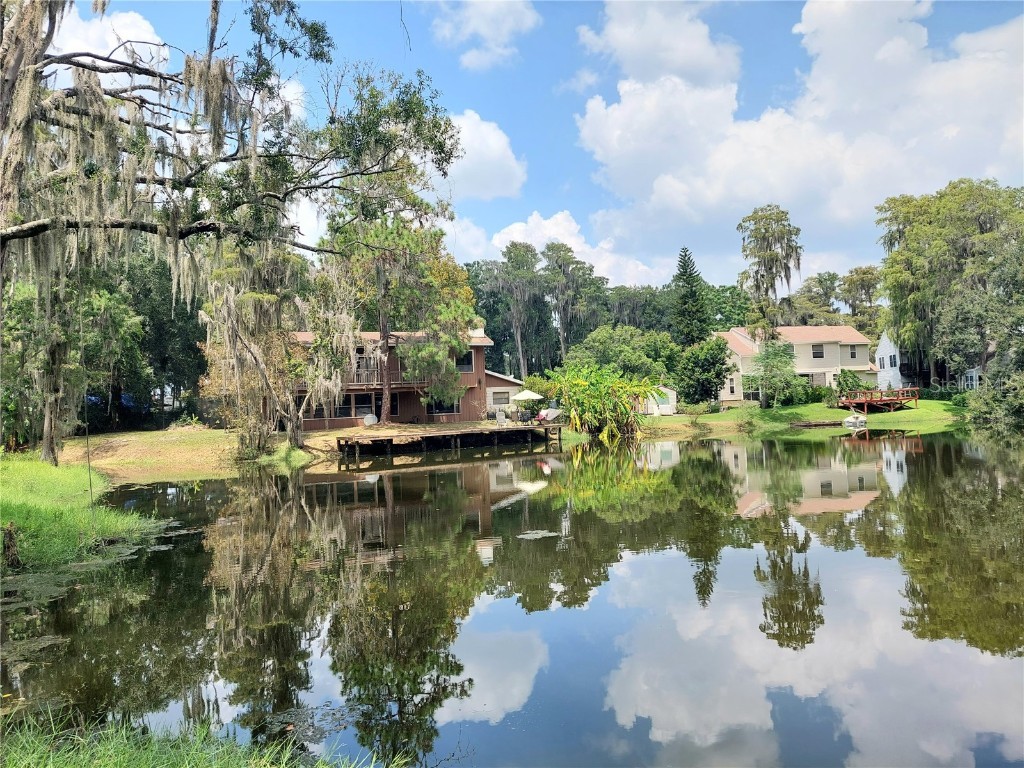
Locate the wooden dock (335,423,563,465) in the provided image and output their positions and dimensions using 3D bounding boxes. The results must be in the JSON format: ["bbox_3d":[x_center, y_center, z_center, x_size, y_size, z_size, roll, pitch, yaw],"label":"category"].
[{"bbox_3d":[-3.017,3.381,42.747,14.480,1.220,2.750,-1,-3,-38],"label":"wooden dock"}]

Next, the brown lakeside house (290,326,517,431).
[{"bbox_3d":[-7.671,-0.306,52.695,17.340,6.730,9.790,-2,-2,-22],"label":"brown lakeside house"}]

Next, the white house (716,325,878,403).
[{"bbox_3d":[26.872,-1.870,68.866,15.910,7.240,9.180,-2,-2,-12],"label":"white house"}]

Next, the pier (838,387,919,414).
[{"bbox_3d":[29.504,1.490,57.136,4.490,1.880,3.570,-2,-2,-9],"label":"pier"}]

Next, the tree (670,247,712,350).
[{"bbox_3d":[16.376,-5.163,65.355,4.080,14.480,4.080,-3,-2,0],"label":"tree"}]

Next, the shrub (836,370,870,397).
[{"bbox_3d":[30.864,-0.045,64.168,2.860,2.610,2.350,-3,-2,0],"label":"shrub"}]

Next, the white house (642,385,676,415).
[{"bbox_3d":[13.709,1.583,65.061,2.860,2.690,3.060,-3,-2,3],"label":"white house"}]

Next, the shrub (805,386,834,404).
[{"bbox_3d":[26.509,0.948,61.208,2.390,1.710,2.040,-3,-2,0],"label":"shrub"}]

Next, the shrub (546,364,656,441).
[{"bbox_3d":[6.351,1.348,50.380,7.650,5.300,5.300,-3,-2,0],"label":"shrub"}]

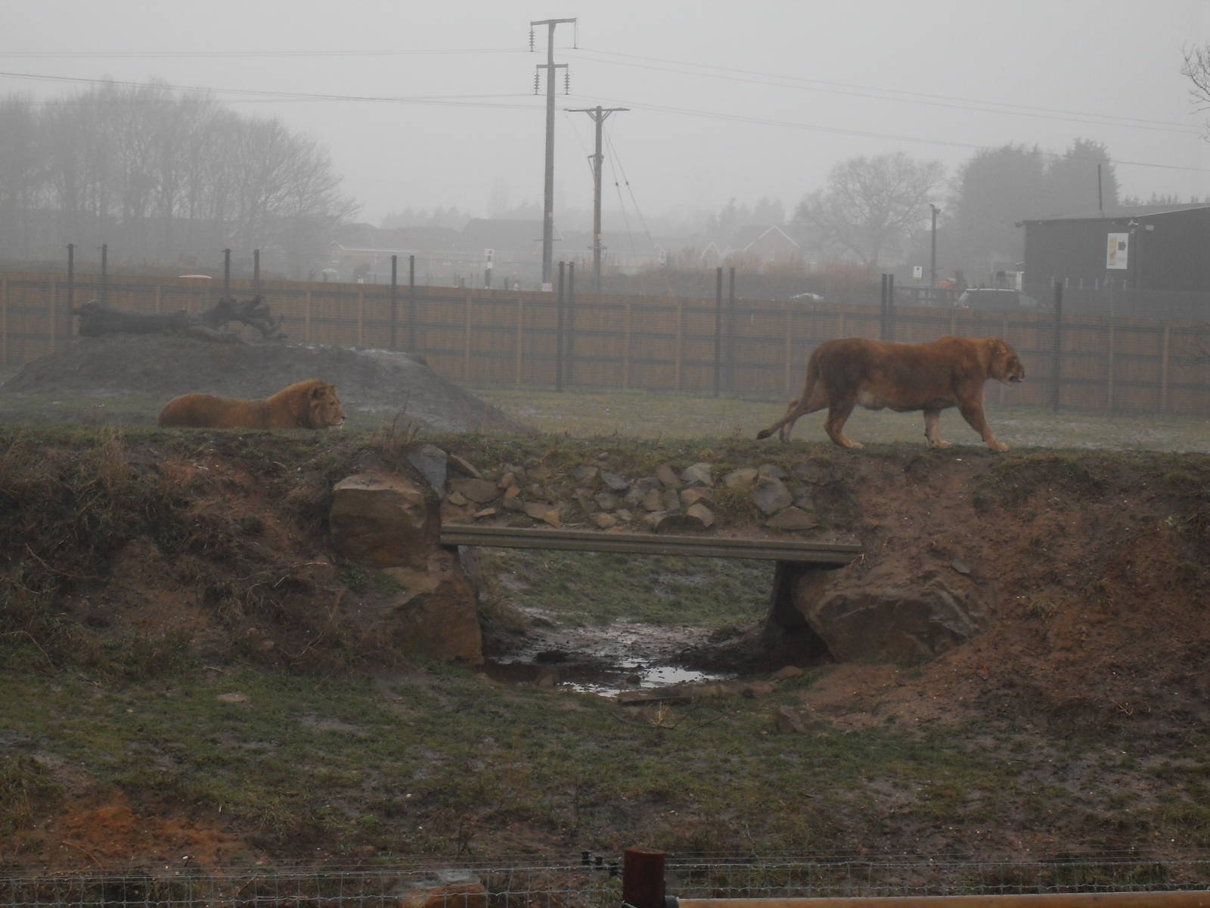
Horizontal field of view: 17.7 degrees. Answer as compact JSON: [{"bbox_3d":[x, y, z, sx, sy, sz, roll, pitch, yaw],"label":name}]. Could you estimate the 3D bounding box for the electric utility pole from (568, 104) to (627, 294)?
[{"bbox_3d":[-0.301,-10.150,165.000,2.500,9.300,0.350,1,3,0],"label":"electric utility pole"}]

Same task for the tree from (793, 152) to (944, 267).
[{"bbox_3d":[21.034,-18.240,310.000,12.000,11.600,11.000,1,3,0],"label":"tree"}]

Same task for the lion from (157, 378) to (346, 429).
[{"bbox_3d":[-3.196,-0.359,35.500,1.850,0.660,0.600,1,3,7],"label":"lion"}]

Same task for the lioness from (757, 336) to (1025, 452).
[{"bbox_3d":[2.358,-0.495,32.000,2.200,0.930,0.450,1,3,0],"label":"lioness"}]

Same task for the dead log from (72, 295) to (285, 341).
[{"bbox_3d":[-6.585,-2.083,60.000,3.300,0.720,0.900,1,3,0],"label":"dead log"}]

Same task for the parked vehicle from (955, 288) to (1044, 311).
[{"bbox_3d":[14.859,-5.276,142.000,4.400,1.550,1.800,1,3,-12],"label":"parked vehicle"}]

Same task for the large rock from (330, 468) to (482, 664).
[{"bbox_3d":[-1.564,0.895,30.500,1.180,1.500,0.950,1,3,0],"label":"large rock"}]

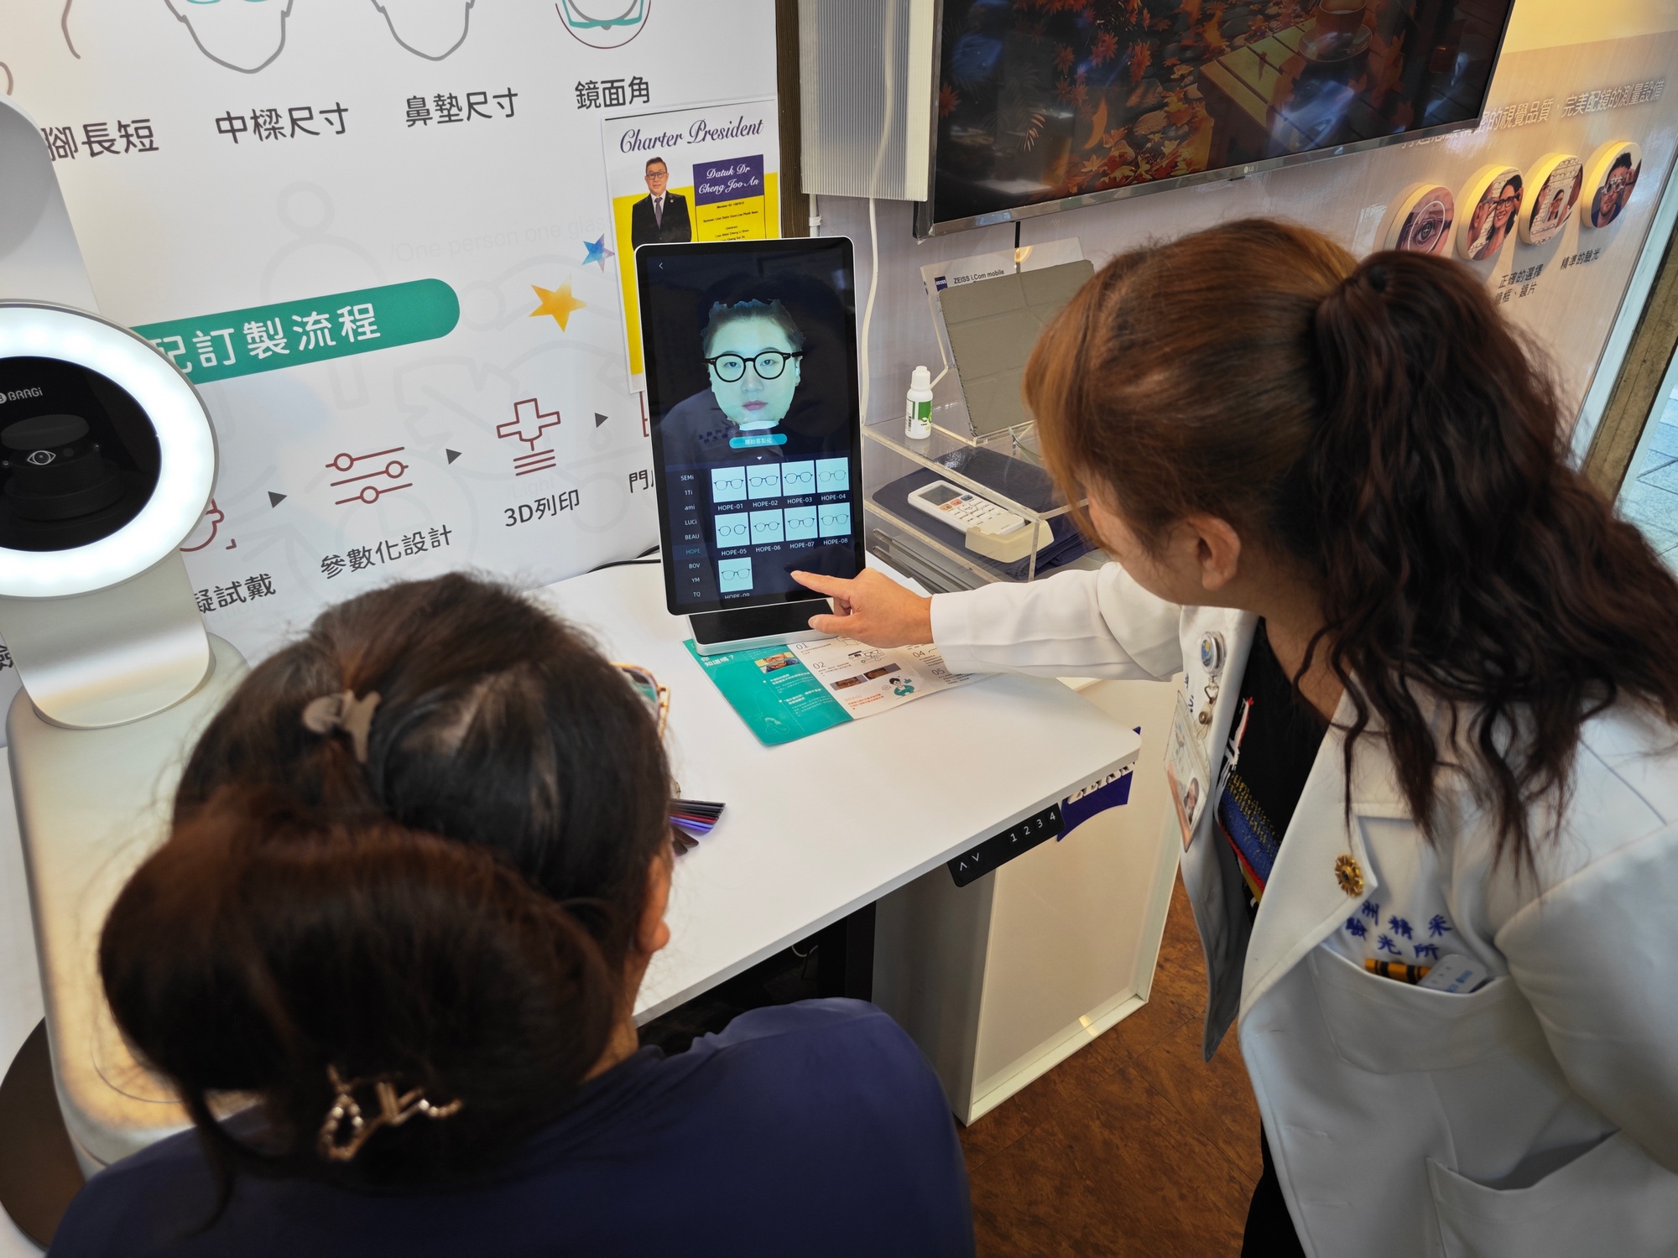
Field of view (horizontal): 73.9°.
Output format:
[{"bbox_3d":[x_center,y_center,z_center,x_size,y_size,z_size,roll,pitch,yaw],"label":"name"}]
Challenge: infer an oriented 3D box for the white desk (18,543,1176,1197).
[{"bbox_3d":[-0.374,0.477,1.185,1.220,0.750,0.600,-21,39,-29],"label":"white desk"}]

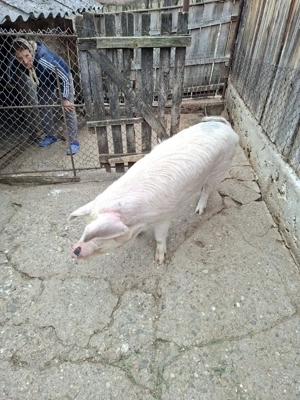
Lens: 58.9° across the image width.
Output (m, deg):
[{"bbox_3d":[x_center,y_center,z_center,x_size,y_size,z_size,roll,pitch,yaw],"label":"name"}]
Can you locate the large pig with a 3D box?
[{"bbox_3d":[0.107,-0.040,1.900,0.450,0.770,1.530,29,47,31],"label":"large pig"}]

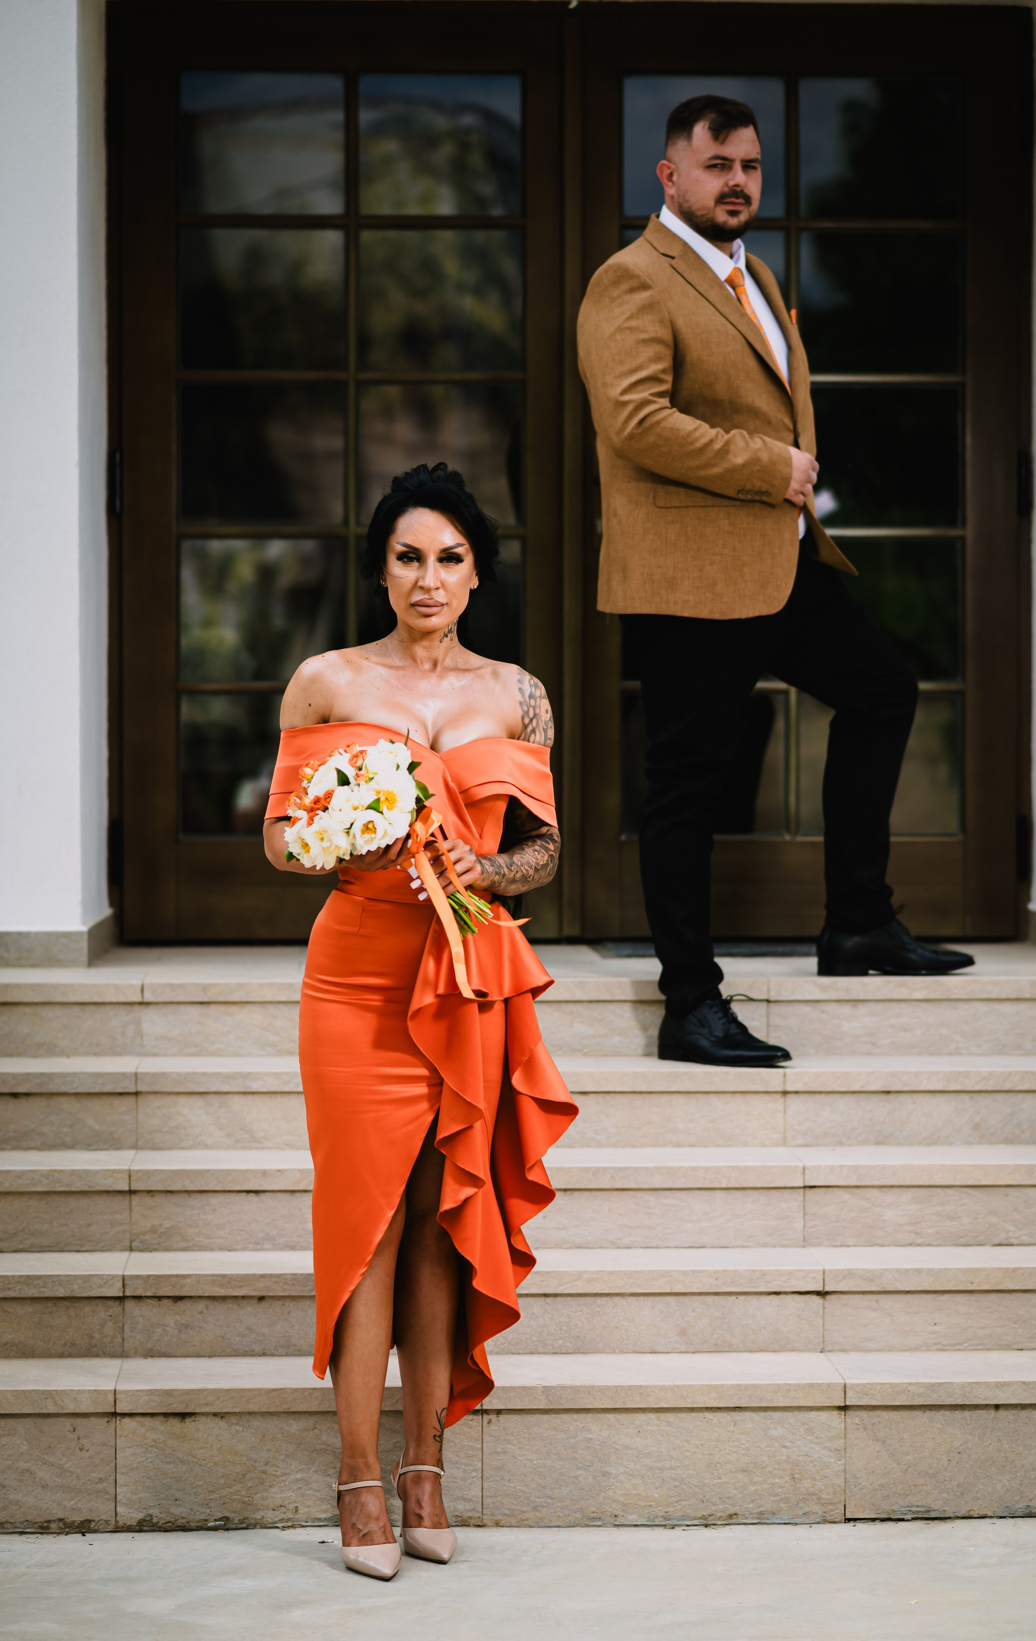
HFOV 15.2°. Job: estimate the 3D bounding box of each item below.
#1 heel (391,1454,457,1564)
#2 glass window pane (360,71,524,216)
[{"bbox_3d":[-0.145,1.098,6.196,0.077,0.136,0.230,0,1,-17],"label":"heel"},{"bbox_3d":[-0.176,-1.534,8.806,0.367,0.320,0.020,0,1,-3],"label":"glass window pane"}]

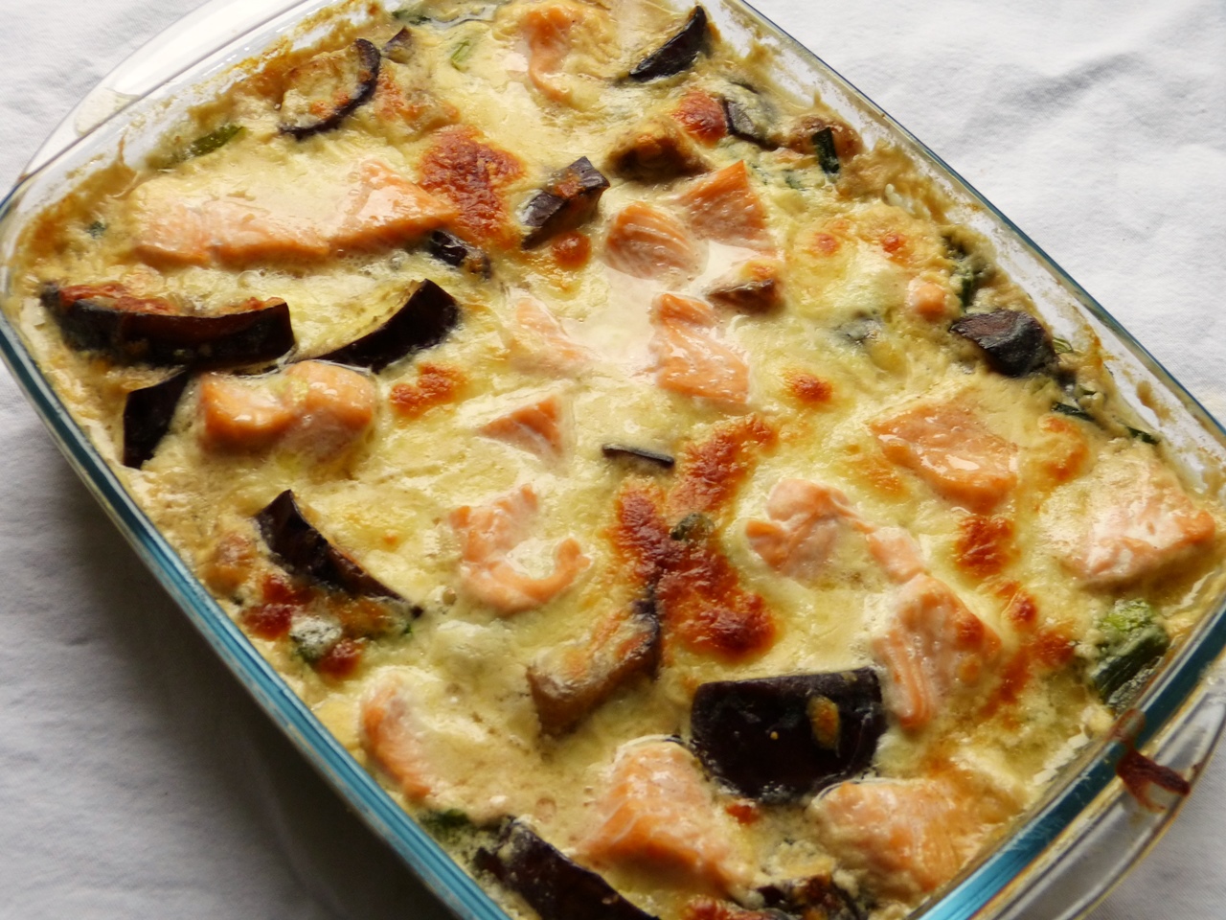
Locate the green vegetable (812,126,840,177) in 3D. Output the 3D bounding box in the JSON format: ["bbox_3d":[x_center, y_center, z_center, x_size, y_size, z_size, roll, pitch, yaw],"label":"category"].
[{"bbox_3d":[0.063,-0.092,0.517,0.005,0.005,0.013,-11,65,-7],"label":"green vegetable"}]

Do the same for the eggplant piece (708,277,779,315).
[{"bbox_3d":[0.037,-0.047,0.497,0.021,0.007,0.007,3,64,-1],"label":"eggplant piece"}]

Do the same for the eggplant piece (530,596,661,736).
[{"bbox_3d":[-0.005,0.053,0.444,0.031,0.020,0.016,-34,67,-18],"label":"eggplant piece"}]

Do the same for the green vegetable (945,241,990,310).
[{"bbox_3d":[0.103,-0.054,0.503,0.009,0.009,0.017,-6,64,-5],"label":"green vegetable"}]

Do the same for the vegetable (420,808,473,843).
[{"bbox_3d":[-0.041,0.090,0.428,0.012,0.005,0.007,5,64,0],"label":"vegetable"}]

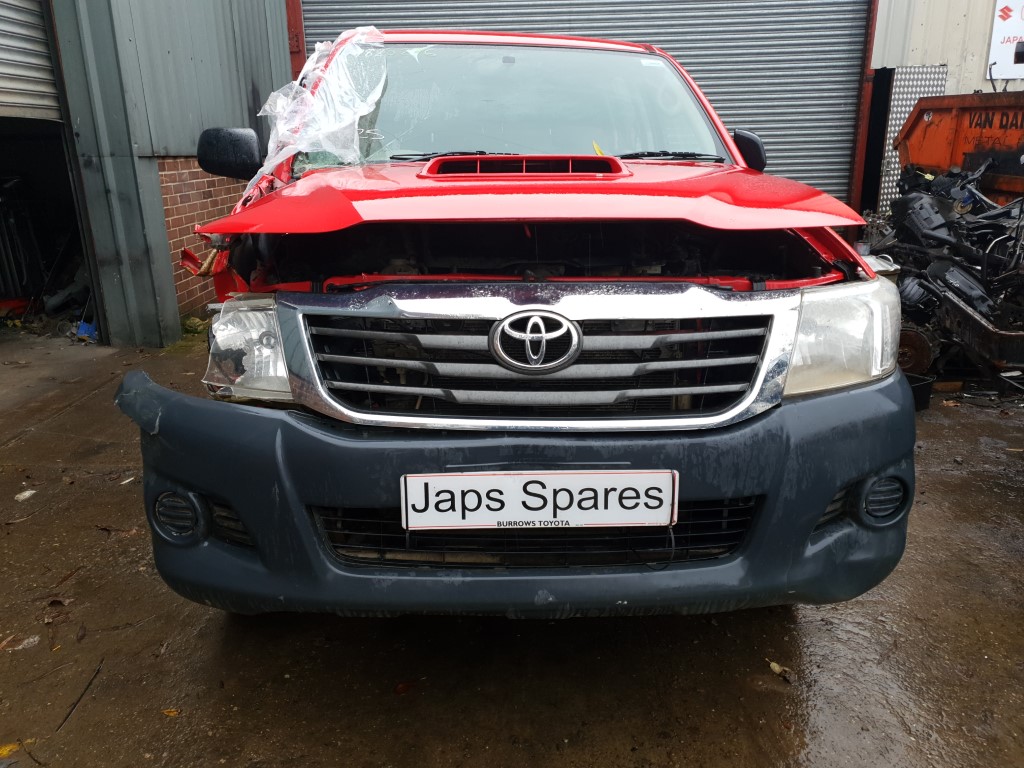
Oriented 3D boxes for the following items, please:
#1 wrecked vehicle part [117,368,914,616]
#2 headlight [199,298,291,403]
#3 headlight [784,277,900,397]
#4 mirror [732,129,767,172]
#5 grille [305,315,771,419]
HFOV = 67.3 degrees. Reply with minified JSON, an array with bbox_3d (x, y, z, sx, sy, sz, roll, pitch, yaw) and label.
[{"bbox_3d":[0.032,0.198,1.668,1.835,0.430,0.480,-1,17,-2],"label":"wrecked vehicle part"},{"bbox_3d":[-0.555,-0.086,1.587,0.250,0.207,0.260,-1,17,-2],"label":"headlight"},{"bbox_3d":[0.729,-0.124,1.675,0.355,0.212,0.330,-1,17,-2],"label":"headlight"},{"bbox_3d":[0.879,-0.855,2.841,0.125,0.190,0.220,4,18,14],"label":"mirror"},{"bbox_3d":[0.057,-0.050,1.492,0.925,0.192,0.150,-1,17,-2],"label":"grille"}]

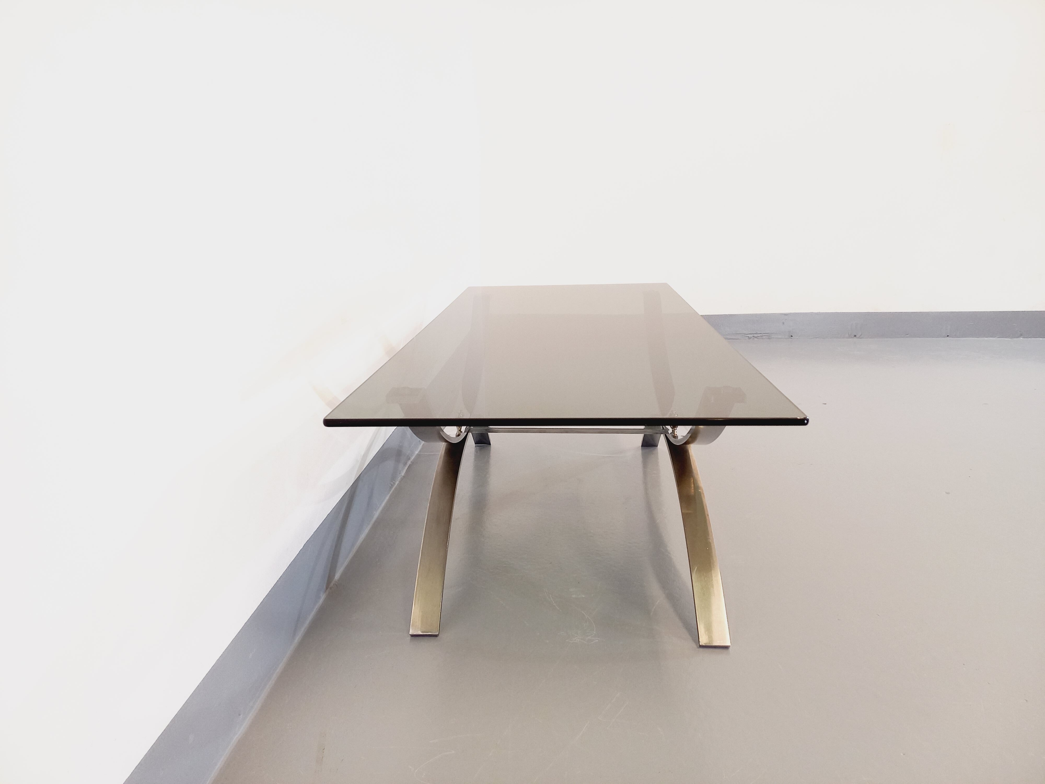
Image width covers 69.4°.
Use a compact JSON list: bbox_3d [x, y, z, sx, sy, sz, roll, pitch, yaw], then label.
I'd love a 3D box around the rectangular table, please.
[{"bbox_3d":[0.082,0.062,1.441,0.517,0.389,1.211,0,15,4],"label":"rectangular table"}]

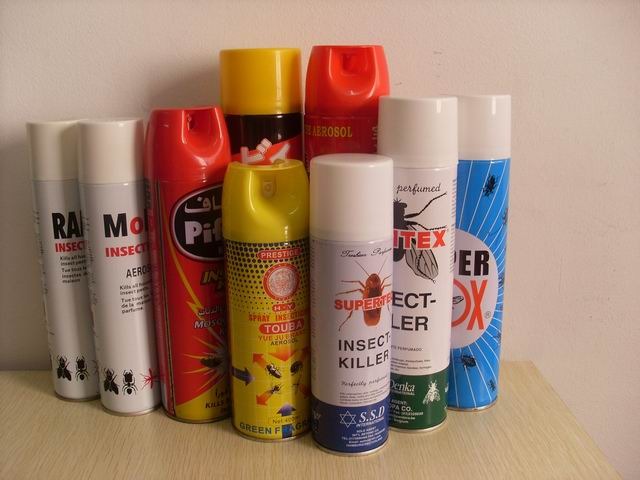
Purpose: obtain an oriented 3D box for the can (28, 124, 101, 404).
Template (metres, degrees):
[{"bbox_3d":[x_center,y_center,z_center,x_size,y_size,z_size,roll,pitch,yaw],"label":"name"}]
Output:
[{"bbox_3d":[-0.234,0.020,0.666,0.053,0.261,0.053,-1,13,0],"label":"can"}]

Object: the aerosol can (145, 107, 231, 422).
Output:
[{"bbox_3d":[-0.111,0.022,0.623,0.072,0.271,0.072,-10,16,-34],"label":"aerosol can"}]

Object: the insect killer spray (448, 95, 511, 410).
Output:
[{"bbox_3d":[0.138,0.013,0.631,0.054,0.281,0.054,-1,13,0],"label":"insect killer spray"}]

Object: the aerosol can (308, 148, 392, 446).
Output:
[{"bbox_3d":[0.025,0.051,0.568,0.064,0.235,0.064,-1,13,0],"label":"aerosol can"}]

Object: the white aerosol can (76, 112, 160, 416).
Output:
[{"bbox_3d":[-0.177,0.026,0.630,0.053,0.261,0.053,7,15,31],"label":"white aerosol can"}]

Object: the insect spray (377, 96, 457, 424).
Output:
[{"bbox_3d":[0.081,0.021,0.597,0.062,0.279,0.062,-1,13,0],"label":"insect spray"}]

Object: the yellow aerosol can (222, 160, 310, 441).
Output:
[{"bbox_3d":[-0.045,0.050,0.595,0.068,0.229,0.068,-5,13,-18],"label":"yellow aerosol can"}]

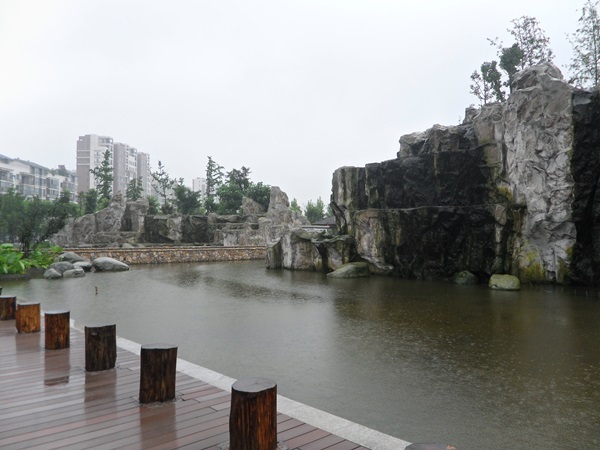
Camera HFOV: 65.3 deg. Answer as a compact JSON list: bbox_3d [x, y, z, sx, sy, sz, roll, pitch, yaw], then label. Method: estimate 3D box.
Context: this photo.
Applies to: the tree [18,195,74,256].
[{"bbox_3d":[-14.083,0.083,26.000,2.900,3.400,2.700,1,-2,-28],"label":"tree"}]

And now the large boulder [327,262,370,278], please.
[{"bbox_3d":[2.238,2.100,21.600,1.950,0.700,1.250,0,-2,6],"label":"large boulder"}]

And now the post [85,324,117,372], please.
[{"bbox_3d":[-2.386,1.467,5.622,0.350,0.495,0.350,1,-3,-23],"label":"post"}]

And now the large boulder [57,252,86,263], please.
[{"bbox_3d":[-15.380,2.288,31.500,2.019,0.875,1.500,1,-3,-26],"label":"large boulder"}]

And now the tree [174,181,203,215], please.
[{"bbox_3d":[-11.912,-2.885,50.000,2.991,3.953,2.900,0,-3,-13],"label":"tree"}]

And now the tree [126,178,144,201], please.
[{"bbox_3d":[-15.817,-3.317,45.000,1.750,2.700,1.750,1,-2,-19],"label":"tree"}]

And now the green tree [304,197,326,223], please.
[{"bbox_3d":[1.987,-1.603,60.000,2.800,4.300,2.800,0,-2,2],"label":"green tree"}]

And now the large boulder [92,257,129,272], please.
[{"bbox_3d":[-12.237,2.574,30.300,2.331,1.004,1.500,1,-3,-22],"label":"large boulder"}]

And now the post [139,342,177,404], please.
[{"bbox_3d":[-1.367,1.422,4.529,0.348,0.481,0.348,1,-3,-17],"label":"post"}]

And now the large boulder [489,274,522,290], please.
[{"bbox_3d":[7.297,2.052,16.700,1.080,0.550,0.800,0,-2,24],"label":"large boulder"}]

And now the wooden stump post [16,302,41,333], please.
[{"bbox_3d":[-4.346,1.487,7.500,0.360,0.450,0.360,1,-2,-30],"label":"wooden stump post"}]

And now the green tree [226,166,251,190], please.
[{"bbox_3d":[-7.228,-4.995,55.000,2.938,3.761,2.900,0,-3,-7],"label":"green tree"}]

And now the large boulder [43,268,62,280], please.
[{"bbox_3d":[-10.872,2.179,20.600,0.830,0.500,0.700,1,-2,-28],"label":"large boulder"}]

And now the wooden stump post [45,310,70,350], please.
[{"bbox_3d":[-3.324,1.447,6.420,0.340,0.500,0.340,1,-2,-27],"label":"wooden stump post"}]

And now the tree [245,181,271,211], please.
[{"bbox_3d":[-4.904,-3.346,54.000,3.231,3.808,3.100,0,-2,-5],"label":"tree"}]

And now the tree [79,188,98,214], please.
[{"bbox_3d":[-20.788,-2.261,46.000,1.966,2.850,2.000,1,-3,-24],"label":"tree"}]

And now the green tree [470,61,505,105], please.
[{"bbox_3d":[10.817,-8.192,27.000,1.962,2.596,2.000,-1,-3,22],"label":"green tree"}]

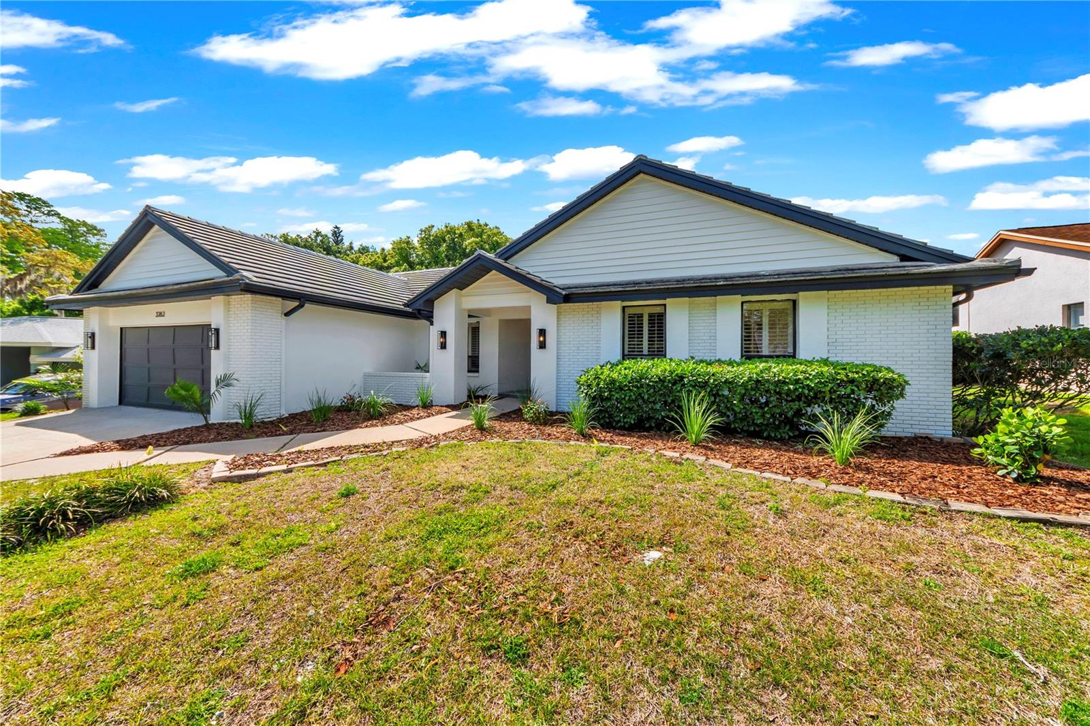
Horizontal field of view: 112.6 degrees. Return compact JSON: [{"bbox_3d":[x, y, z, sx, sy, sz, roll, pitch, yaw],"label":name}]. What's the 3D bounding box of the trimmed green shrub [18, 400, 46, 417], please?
[{"bbox_3d":[-13.200,1.172,9.350,0.460,0.430,0.460,0,0,35],"label":"trimmed green shrub"}]

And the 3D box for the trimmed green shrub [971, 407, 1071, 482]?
[{"bbox_3d":[5.340,0.910,4.100,0.700,0.830,0.700,1,0,-37],"label":"trimmed green shrub"}]

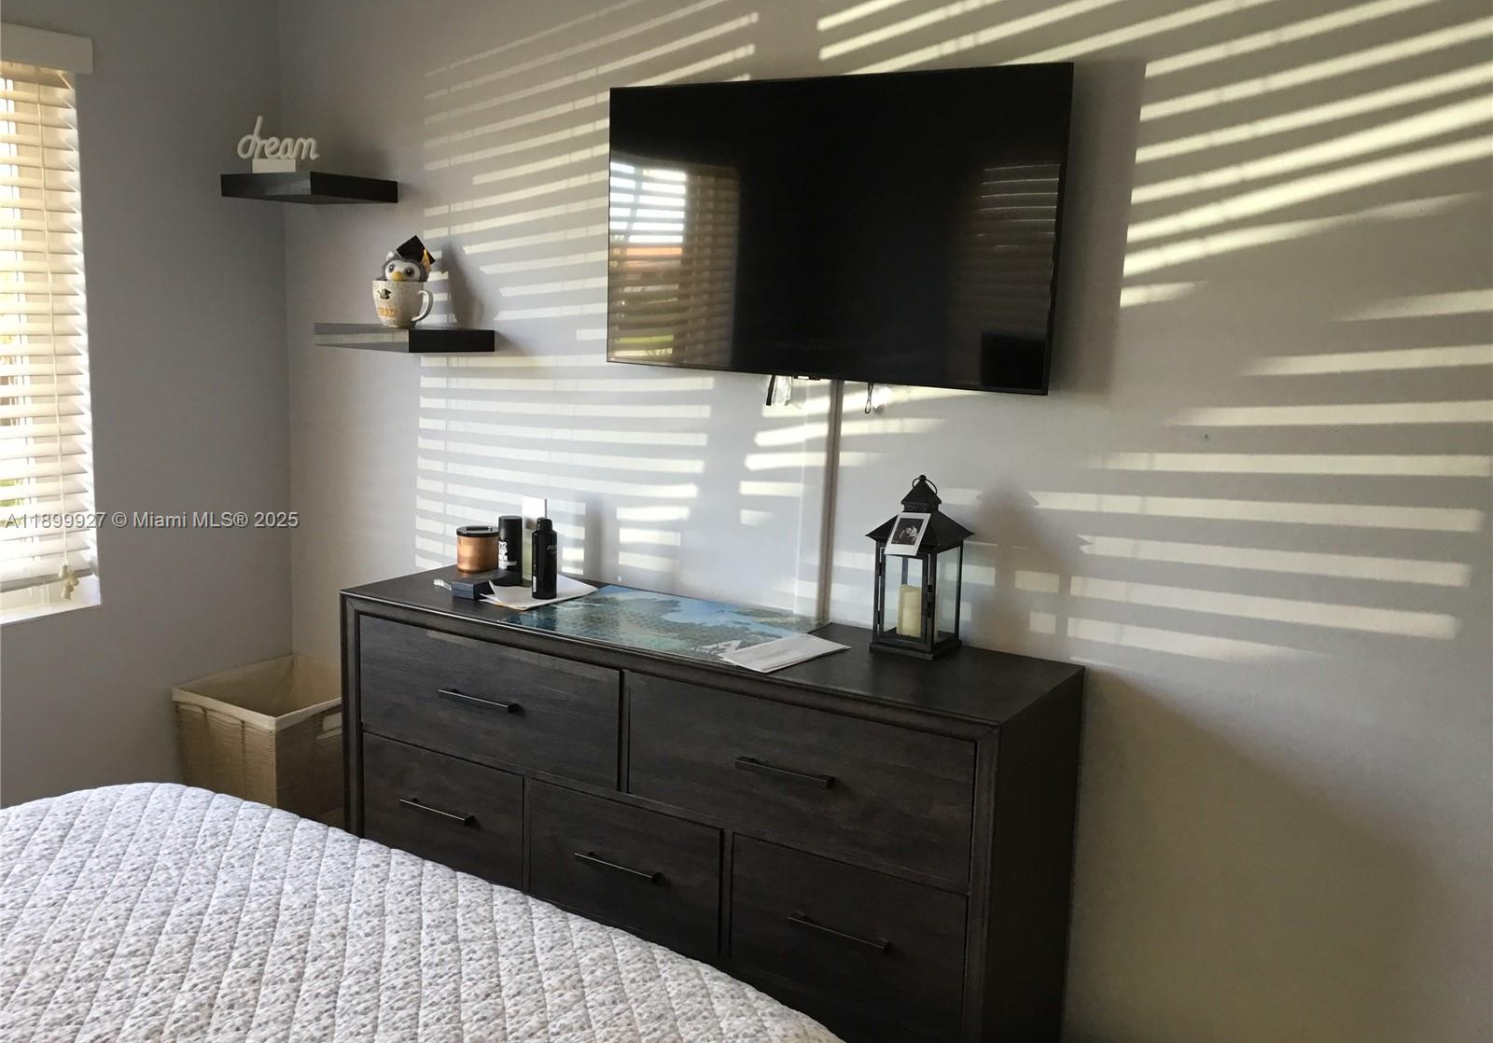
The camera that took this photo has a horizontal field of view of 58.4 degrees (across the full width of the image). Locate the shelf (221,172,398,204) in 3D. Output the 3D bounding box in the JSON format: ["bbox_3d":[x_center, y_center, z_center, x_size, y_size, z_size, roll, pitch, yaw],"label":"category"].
[{"bbox_3d":[-1.031,-0.788,3.172,0.298,0.049,0.266,8,11,30],"label":"shelf"}]

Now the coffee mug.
[{"bbox_3d":[-0.783,-0.498,3.064,0.160,0.104,0.117,6,11,22],"label":"coffee mug"}]

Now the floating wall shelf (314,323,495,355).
[{"bbox_3d":[-0.783,-0.423,3.075,0.298,0.049,0.266,8,11,30],"label":"floating wall shelf"}]

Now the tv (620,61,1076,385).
[{"bbox_3d":[0.139,-0.558,2.567,0.963,0.557,0.060,8,11,30],"label":"tv"}]

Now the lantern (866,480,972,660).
[{"bbox_3d":[0.322,0.078,2.493,0.149,0.330,0.149,8,11,30],"label":"lantern"}]

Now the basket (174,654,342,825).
[{"bbox_3d":[-1.164,0.679,3.397,0.378,0.554,0.378,8,11,30],"label":"basket"}]

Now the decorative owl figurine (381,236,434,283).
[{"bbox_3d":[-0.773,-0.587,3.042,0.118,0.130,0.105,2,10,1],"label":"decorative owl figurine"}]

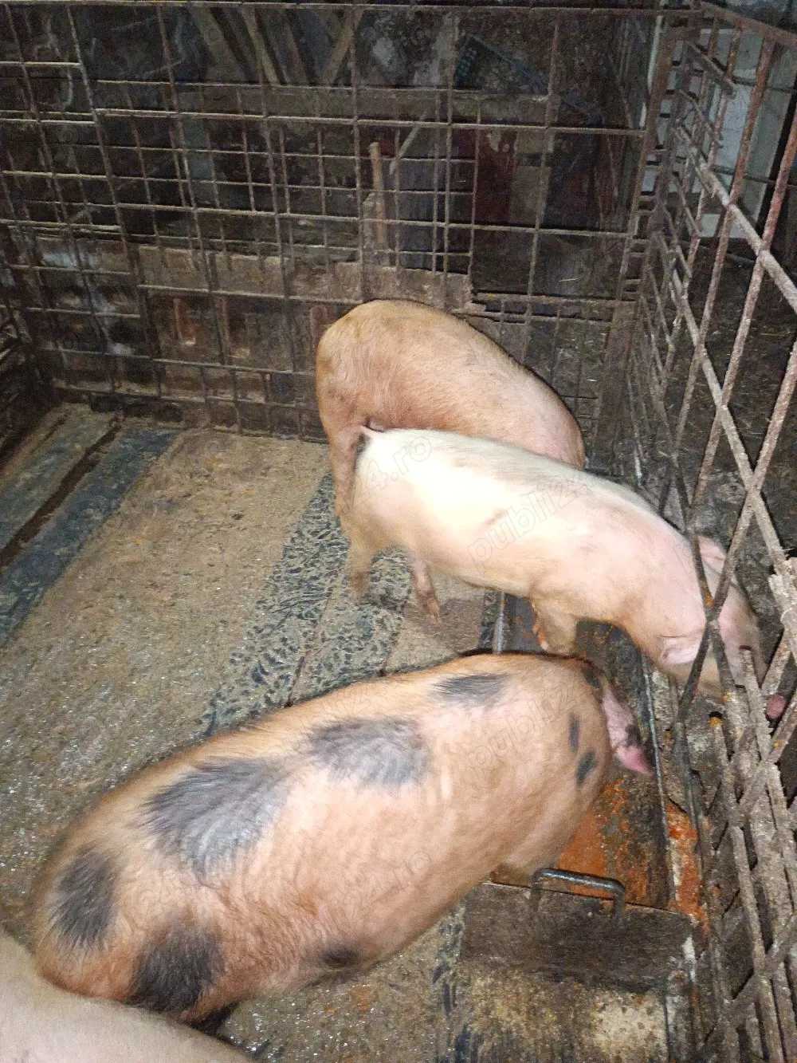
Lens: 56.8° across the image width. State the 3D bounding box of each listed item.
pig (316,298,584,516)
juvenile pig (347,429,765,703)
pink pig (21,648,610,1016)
[{"bbox_3d":[0.211,-0.179,1.824,0.923,0.637,0.345,23,43,27],"label":"pig"},{"bbox_3d":[0.338,0.079,1.576,0.910,0.533,0.305,17,41,21],"label":"juvenile pig"},{"bbox_3d":[0.013,0.447,1.076,0.936,0.572,0.338,-15,40,-18],"label":"pink pig"}]

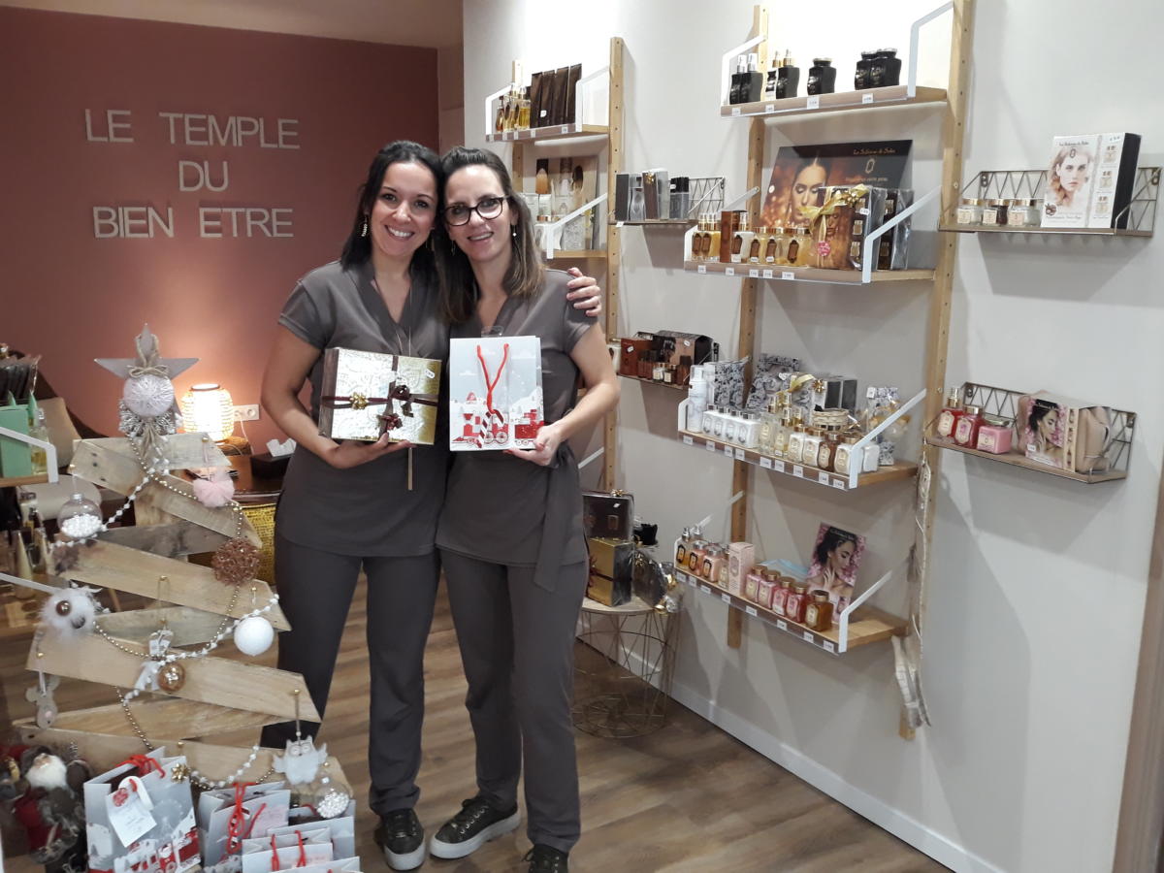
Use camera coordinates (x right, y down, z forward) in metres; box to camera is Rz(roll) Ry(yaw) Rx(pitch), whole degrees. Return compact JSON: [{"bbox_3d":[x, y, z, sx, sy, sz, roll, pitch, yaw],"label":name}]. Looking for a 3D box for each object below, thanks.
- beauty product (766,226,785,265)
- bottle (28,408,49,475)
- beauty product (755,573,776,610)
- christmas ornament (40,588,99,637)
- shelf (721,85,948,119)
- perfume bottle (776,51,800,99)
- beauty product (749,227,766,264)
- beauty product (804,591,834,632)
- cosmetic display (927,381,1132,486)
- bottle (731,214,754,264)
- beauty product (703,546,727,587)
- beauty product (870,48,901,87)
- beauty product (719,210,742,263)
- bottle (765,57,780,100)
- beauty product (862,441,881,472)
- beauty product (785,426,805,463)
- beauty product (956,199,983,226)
[{"bbox_3d":[0.462,-0.450,2.149,0.036,0.089,0.036,-9,16,-35],"label":"beauty product"},{"bbox_3d":[-1.305,0.012,2.185,0.033,0.161,0.035,-8,15,-31],"label":"bottle"},{"bbox_3d":[0.470,0.372,2.231,0.042,0.089,0.042,-8,15,-31],"label":"beauty product"},{"bbox_3d":[-1.159,0.398,2.050,0.125,0.108,0.108,-7,14,-30],"label":"christmas ornament"},{"bbox_3d":[0.583,-0.799,2.186,0.142,0.026,0.585,-8,15,-34],"label":"shelf"},{"bbox_3d":[0.499,-0.867,2.187,0.038,0.120,0.037,-7,16,-30],"label":"perfume bottle"},{"bbox_3d":[0.466,-0.498,2.374,0.044,0.093,0.044,-8,15,-35],"label":"beauty product"},{"bbox_3d":[0.571,0.411,2.175,0.048,0.090,0.046,-8,15,-34],"label":"beauty product"},{"bbox_3d":[0.909,-0.013,1.862,0.144,0.126,0.349,-9,17,-36],"label":"cosmetic display"},{"bbox_3d":[0.385,-0.473,2.162,0.036,0.118,0.034,-8,15,-31],"label":"bottle"},{"bbox_3d":[0.362,0.344,2.471,0.042,0.093,0.041,-9,16,-34],"label":"beauty product"},{"bbox_3d":[0.715,-0.868,2.142,0.051,0.082,0.051,-8,15,-35],"label":"beauty product"},{"bbox_3d":[0.376,-0.489,2.235,0.048,0.124,0.047,-8,16,-31],"label":"beauty product"},{"bbox_3d":[0.477,-0.873,2.211,0.041,0.112,0.038,-8,15,-34],"label":"bottle"},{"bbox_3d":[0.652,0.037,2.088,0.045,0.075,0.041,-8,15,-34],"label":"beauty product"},{"bbox_3d":[0.510,0.015,2.091,0.043,0.079,0.043,-8,15,-31],"label":"beauty product"},{"bbox_3d":[0.786,-0.453,1.832,0.040,0.051,0.036,-8,15,-31],"label":"beauty product"}]

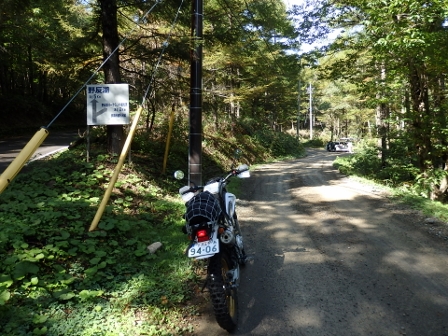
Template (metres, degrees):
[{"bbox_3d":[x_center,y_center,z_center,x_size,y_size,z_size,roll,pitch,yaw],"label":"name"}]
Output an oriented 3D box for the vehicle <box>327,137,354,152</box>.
[{"bbox_3d":[14.585,-2.842,40.500,1.720,1.620,4.200,0,2,6],"label":"vehicle"}]

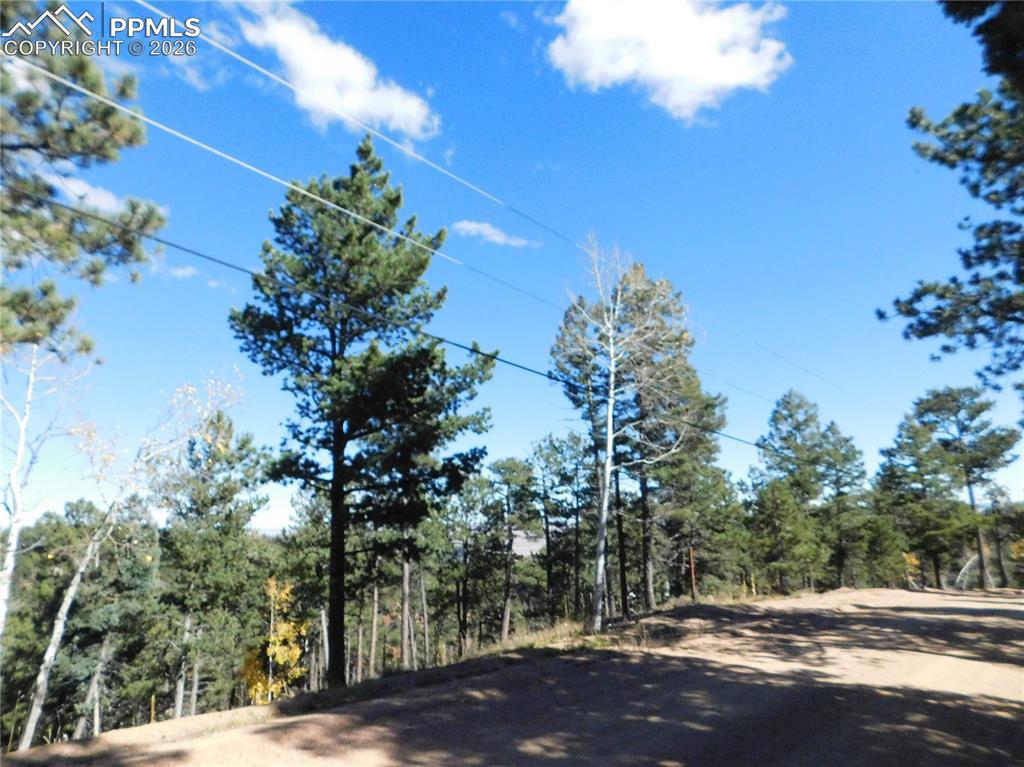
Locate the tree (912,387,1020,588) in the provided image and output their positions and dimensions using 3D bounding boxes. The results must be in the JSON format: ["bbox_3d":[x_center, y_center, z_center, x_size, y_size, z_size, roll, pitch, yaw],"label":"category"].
[{"bbox_3d":[18.244,4.055,27.300,3.600,8.030,3.420,-9,-14,32],"label":"tree"}]

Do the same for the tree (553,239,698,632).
[{"bbox_3d":[2.887,1.031,17.300,3.660,10.080,3.300,-4,-12,9],"label":"tree"}]

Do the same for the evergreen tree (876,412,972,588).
[{"bbox_3d":[16.073,4.471,26.500,3.200,6.770,3.100,-9,-13,30],"label":"evergreen tree"}]

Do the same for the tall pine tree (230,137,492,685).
[{"bbox_3d":[-2.833,0.087,12.800,4.810,10.450,4.430,1,-12,-12],"label":"tall pine tree"}]

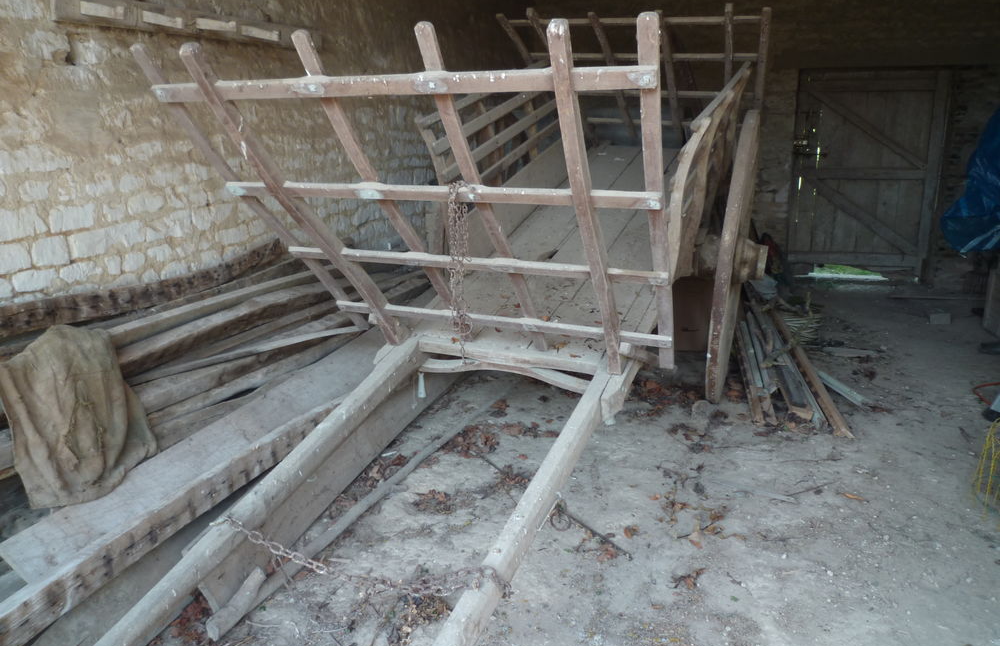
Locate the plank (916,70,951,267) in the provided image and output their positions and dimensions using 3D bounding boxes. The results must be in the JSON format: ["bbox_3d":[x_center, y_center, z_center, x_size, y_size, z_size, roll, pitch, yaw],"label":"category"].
[{"bbox_3d":[3.863,-1.340,6.437,0.110,1.717,0.050,2,16,19],"label":"plank"}]

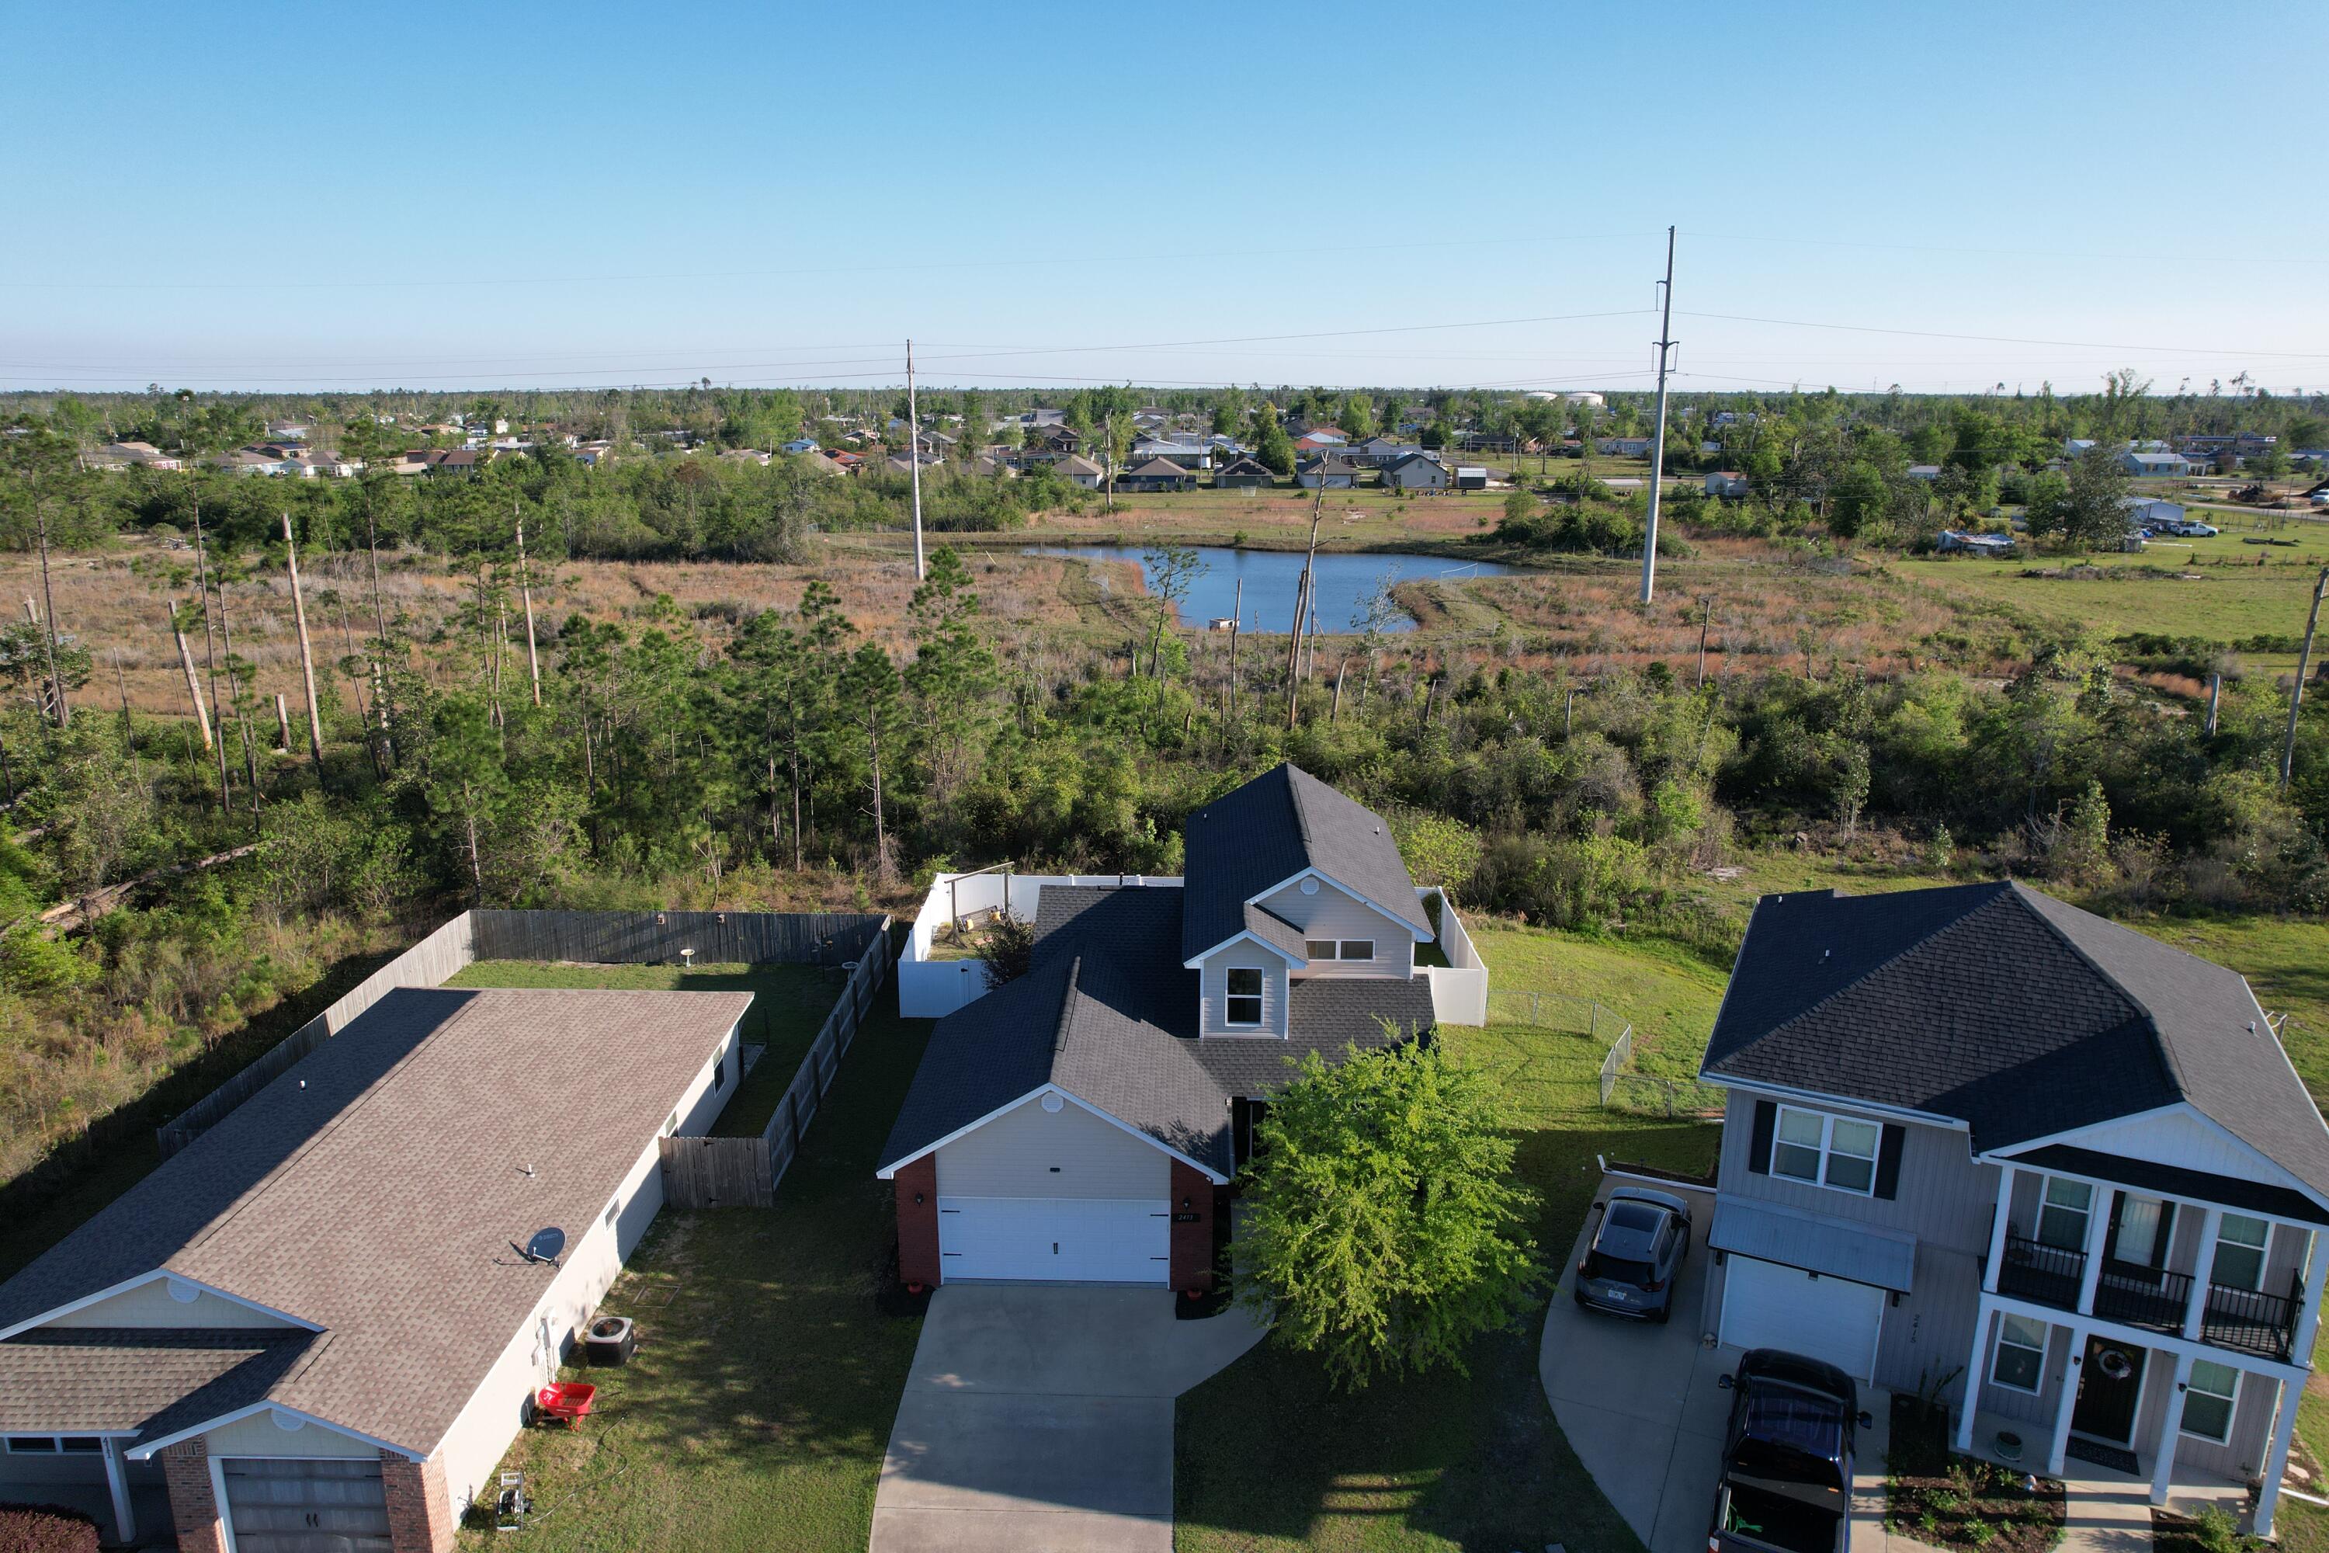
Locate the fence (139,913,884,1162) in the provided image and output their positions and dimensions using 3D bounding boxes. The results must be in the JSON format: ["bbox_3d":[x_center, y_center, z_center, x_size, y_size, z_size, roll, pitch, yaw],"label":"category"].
[{"bbox_3d":[-17.007,7.041,41.003,15.800,1.800,13.200,0,15,0],"label":"fence"}]

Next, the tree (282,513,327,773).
[{"bbox_3d":[-41.400,-6.104,68.519,0.550,12.800,0.550,0,15,0],"label":"tree"}]

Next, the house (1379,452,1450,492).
[{"bbox_3d":[48.250,-58.785,273.690,10.600,6.100,14.500,0,15,1],"label":"house"}]

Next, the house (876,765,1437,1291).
[{"bbox_3d":[0.480,5.311,36.963,12.350,7.450,16.300,0,15,1],"label":"house"}]

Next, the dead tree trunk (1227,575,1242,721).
[{"bbox_3d":[4.007,-6.912,79.689,0.600,8.400,0.500,0,15,0],"label":"dead tree trunk"}]

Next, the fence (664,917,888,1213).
[{"bbox_3d":[-10.457,7.303,40.140,2.900,1.770,14.600,0,15,0],"label":"fence"}]

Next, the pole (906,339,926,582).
[{"bbox_3d":[-24.070,-30.331,137.885,1.100,22.900,1.000,0,15,0],"label":"pole"}]

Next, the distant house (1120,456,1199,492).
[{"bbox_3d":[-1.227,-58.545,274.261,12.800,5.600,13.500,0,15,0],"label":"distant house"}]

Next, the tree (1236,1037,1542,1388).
[{"bbox_3d":[4.350,8.290,27.670,6.000,6.600,6.000,0,15,0],"label":"tree"}]

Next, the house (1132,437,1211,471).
[{"bbox_3d":[1.800,-75.825,335.380,18.200,6.400,10.500,0,15,1],"label":"house"}]

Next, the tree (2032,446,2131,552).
[{"bbox_3d":[109.769,-33.361,170.191,10.500,12.000,10.500,0,15,0],"label":"tree"}]

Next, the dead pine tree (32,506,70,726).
[{"bbox_3d":[-59.700,-8.326,76.827,1.200,12.700,1.100,0,15,0],"label":"dead pine tree"}]

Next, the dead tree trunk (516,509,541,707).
[{"bbox_3d":[-36.500,-9.261,81.755,0.500,11.900,0.500,0,15,0],"label":"dead tree trunk"}]

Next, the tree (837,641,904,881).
[{"bbox_3d":[-11.206,-0.537,54.171,2.700,9.500,2.700,0,15,0],"label":"tree"}]

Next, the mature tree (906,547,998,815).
[{"bbox_3d":[-9.334,-3.956,62.152,4.100,11.900,4.100,0,15,0],"label":"mature tree"}]

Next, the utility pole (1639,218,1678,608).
[{"bbox_3d":[42.430,-30.461,122.076,2.200,31.600,1.300,0,15,0],"label":"utility pole"}]

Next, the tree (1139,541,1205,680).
[{"bbox_3d":[0.480,-9.727,88.574,4.200,9.200,4.000,0,15,0],"label":"tree"}]

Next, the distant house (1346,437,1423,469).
[{"bbox_3d":[54.132,-79.044,348.468,19.000,6.200,12.500,0,15,0],"label":"distant house"}]

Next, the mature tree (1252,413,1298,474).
[{"bbox_3d":[23.200,-69.636,300.269,9.300,13.000,9.200,0,15,0],"label":"mature tree"}]

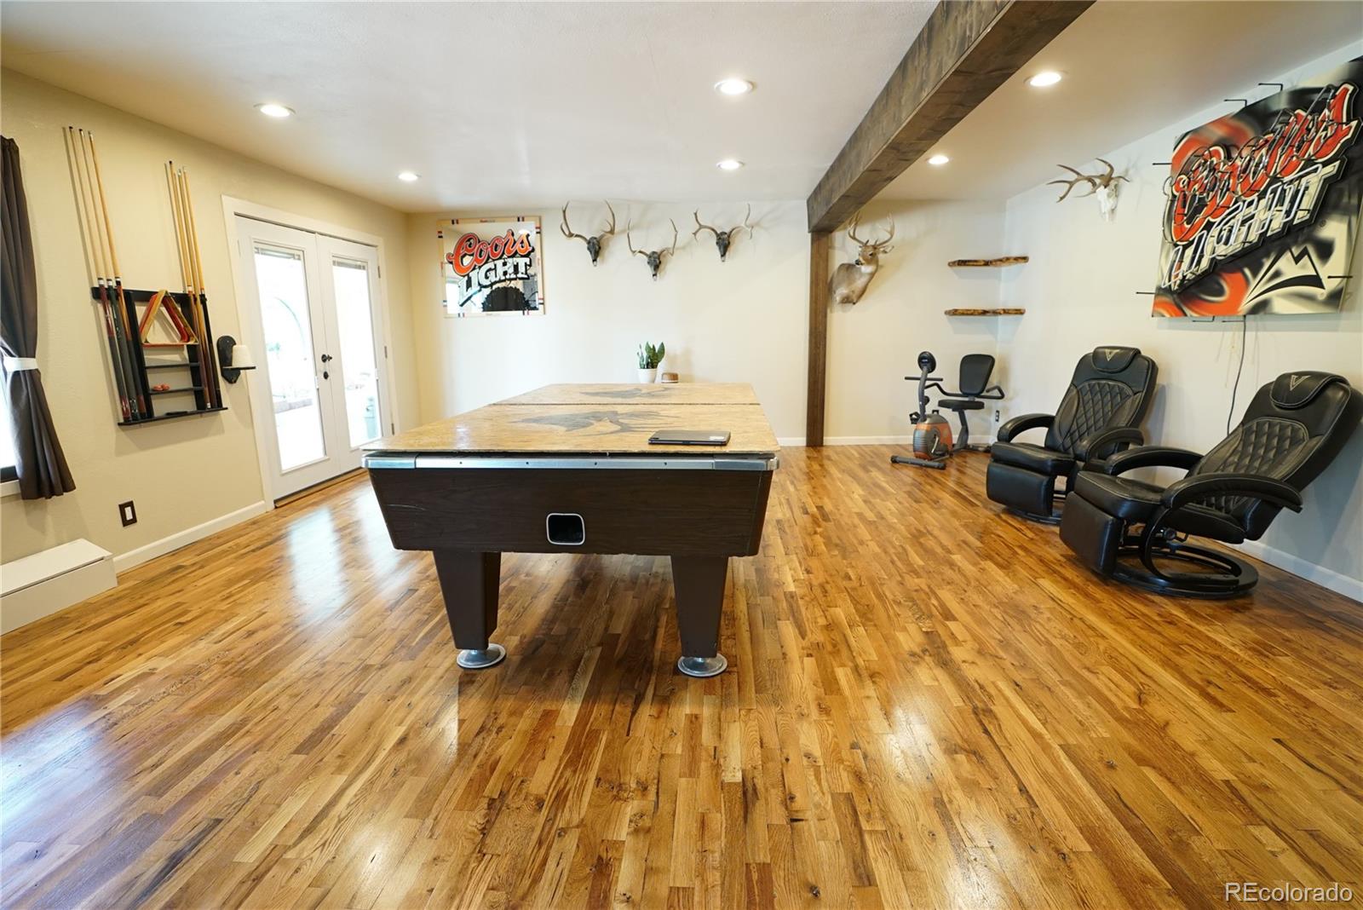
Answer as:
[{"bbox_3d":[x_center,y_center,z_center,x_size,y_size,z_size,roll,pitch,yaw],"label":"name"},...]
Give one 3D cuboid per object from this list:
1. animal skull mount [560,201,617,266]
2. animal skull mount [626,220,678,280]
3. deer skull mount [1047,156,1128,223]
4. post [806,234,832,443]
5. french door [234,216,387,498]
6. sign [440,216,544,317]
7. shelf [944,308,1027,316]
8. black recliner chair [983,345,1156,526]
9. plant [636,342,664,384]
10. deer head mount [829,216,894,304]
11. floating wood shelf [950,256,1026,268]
[{"bbox_3d":[-0.912,-2.196,6.000,0.551,0.594,0.330,0,12,4],"label":"animal skull mount"},{"bbox_3d":[-0.287,-2.021,5.994,0.496,0.568,0.330,0,12,4],"label":"animal skull mount"},{"bbox_3d":[3.000,-1.925,4.438,0.340,0.460,0.540,0,12,4],"label":"deer skull mount"},{"bbox_3d":[1.386,-1.145,6.199,0.183,2.146,0.110,0,12,4],"label":"post"},{"bbox_3d":[-2.926,-0.820,5.097,0.060,2.000,1.725,0,12,4],"label":"french door"},{"bbox_3d":[-1.973,-1.943,6.300,1.080,0.980,0.040,0,12,4],"label":"sign"},{"bbox_3d":[3.073,-1.443,6.113,0.710,0.070,0.380,7,14,34],"label":"shelf"},{"bbox_3d":[2.531,-0.135,3.928,0.860,1.080,0.700,-5,13,-20],"label":"black recliner chair"},{"bbox_3d":[-0.312,-0.927,6.125,0.292,0.432,0.220,0,12,4],"label":"plant"},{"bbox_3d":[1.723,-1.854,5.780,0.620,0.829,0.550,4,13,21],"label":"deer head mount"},{"bbox_3d":[3.067,-1.911,6.014,0.710,0.075,0.380,7,14,34],"label":"floating wood shelf"}]

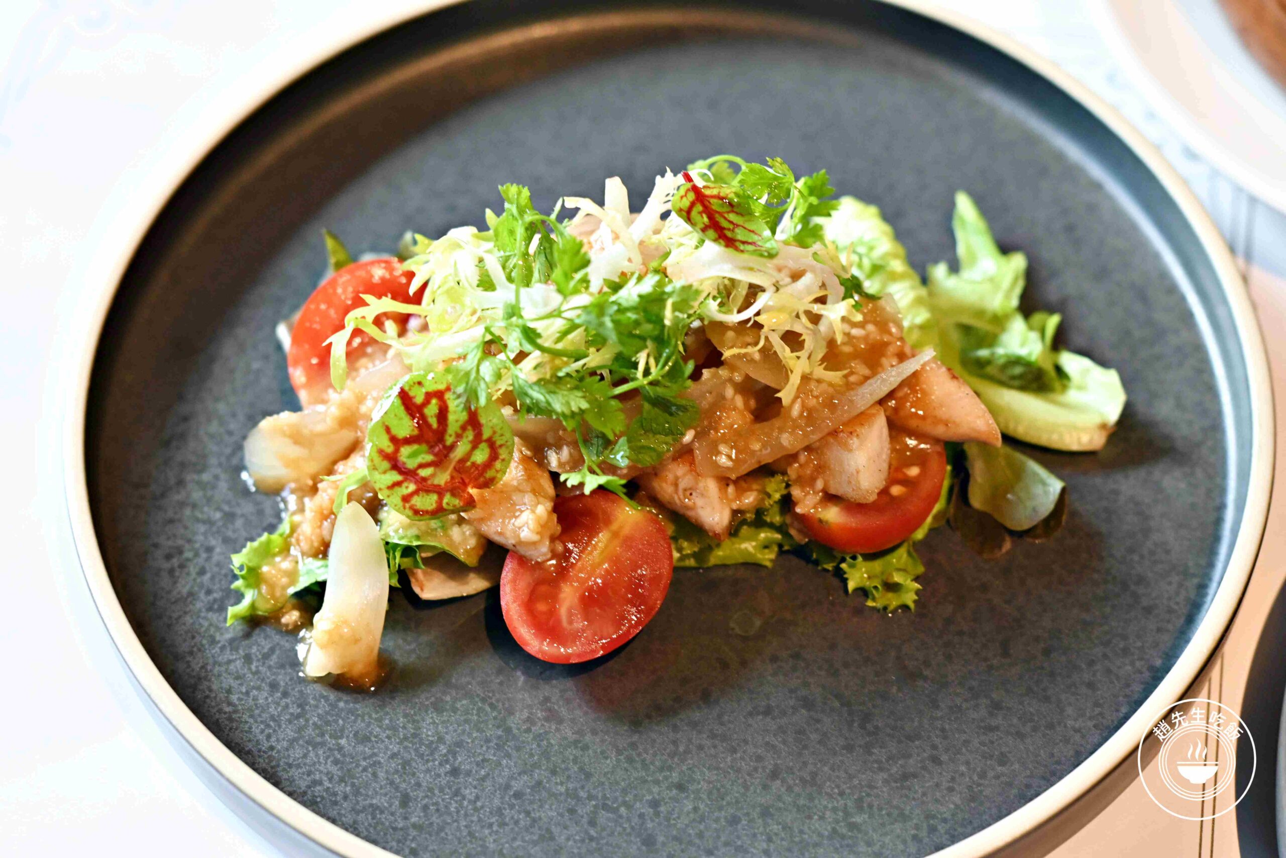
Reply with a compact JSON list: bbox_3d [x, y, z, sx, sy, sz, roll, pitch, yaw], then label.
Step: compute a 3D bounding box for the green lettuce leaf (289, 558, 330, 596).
[{"bbox_3d":[-0.061,0.027,0.493,0.011,0.007,0.009,-1,54,1],"label":"green lettuce leaf"}]

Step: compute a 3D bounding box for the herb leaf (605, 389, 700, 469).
[{"bbox_3d":[0.002,0.000,0.475,0.017,0.005,0.014,-35,73,-11],"label":"herb leaf"}]

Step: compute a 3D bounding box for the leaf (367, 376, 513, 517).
[{"bbox_3d":[-0.036,0.003,0.480,0.026,0.005,0.027,-37,72,-10],"label":"leaf"}]

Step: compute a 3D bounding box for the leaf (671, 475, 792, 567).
[{"bbox_3d":[0.016,0.017,0.485,0.024,0.012,0.018,-1,54,1],"label":"leaf"}]

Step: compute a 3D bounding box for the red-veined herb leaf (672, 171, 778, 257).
[{"bbox_3d":[0.015,-0.039,0.494,0.022,0.008,0.014,36,60,2],"label":"red-veined herb leaf"}]

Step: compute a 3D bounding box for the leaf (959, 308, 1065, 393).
[{"bbox_3d":[0.069,-0.014,0.501,0.020,0.013,0.015,-5,54,-2],"label":"leaf"}]

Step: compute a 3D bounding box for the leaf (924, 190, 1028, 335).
[{"bbox_3d":[0.065,-0.032,0.522,0.021,0.013,0.028,-1,94,1],"label":"leaf"}]

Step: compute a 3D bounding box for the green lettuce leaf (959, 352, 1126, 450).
[{"bbox_3d":[0.075,-0.005,0.514,0.034,0.014,0.015,17,56,14],"label":"green lettuce leaf"}]

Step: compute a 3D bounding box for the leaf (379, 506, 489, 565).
[{"bbox_3d":[-0.039,0.019,0.491,0.023,0.010,0.014,-1,66,1],"label":"leaf"}]

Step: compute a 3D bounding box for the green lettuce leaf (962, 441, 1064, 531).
[{"bbox_3d":[0.069,0.010,0.501,0.017,0.009,0.020,-30,78,-19],"label":"green lettuce leaf"}]

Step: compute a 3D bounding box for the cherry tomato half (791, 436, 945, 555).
[{"bbox_3d":[0.042,0.011,0.484,0.029,0.015,0.027,-31,59,-19],"label":"cherry tomato half"}]

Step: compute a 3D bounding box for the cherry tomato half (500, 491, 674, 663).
[{"bbox_3d":[-0.010,0.026,0.474,0.027,0.015,0.031,31,75,11],"label":"cherry tomato half"}]

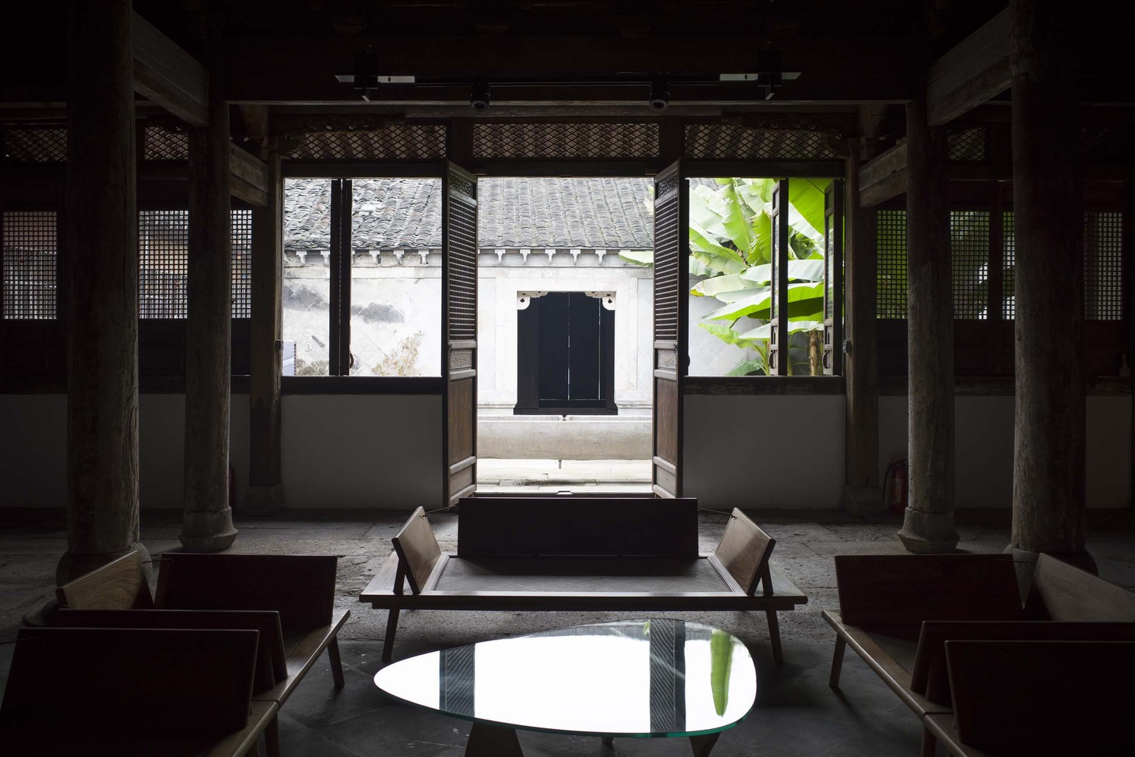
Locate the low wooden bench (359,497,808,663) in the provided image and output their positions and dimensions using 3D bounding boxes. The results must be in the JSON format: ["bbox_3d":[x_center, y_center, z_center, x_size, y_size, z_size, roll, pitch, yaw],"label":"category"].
[{"bbox_3d":[0.068,1.000,4.570,2.060,0.600,1.000,0,1,0],"label":"low wooden bench"}]

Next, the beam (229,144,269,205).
[{"bbox_3d":[-2.596,-1.606,6.888,0.124,0.350,1.133,0,2,0],"label":"beam"}]

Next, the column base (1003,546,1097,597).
[{"bbox_3d":[2.655,1.087,4.854,0.515,0.335,0.515,0,2,0],"label":"column base"}]

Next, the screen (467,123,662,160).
[{"bbox_3d":[-0.015,-2.041,7.579,1.627,0.325,0.051,0,2,0],"label":"screen"}]

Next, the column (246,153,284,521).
[{"bbox_3d":[-2.588,-0.409,7.556,0.304,3.111,0.304,0,2,0],"label":"column"}]

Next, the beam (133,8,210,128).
[{"bbox_3d":[-2.556,-1.921,5.497,0.134,0.371,1.288,0,2,0],"label":"beam"}]

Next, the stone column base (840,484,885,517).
[{"bbox_3d":[2.644,1.096,7.900,0.390,0.270,0.370,0,1,0],"label":"stone column base"}]

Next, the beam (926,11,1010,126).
[{"bbox_3d":[2.690,-1.990,5.770,0.200,0.460,1.200,0,1,0],"label":"beam"}]

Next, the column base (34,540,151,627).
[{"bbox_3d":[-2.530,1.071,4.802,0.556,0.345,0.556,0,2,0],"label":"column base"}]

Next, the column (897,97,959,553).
[{"bbox_3d":[2.660,-0.410,6.500,0.430,3.420,0.430,0,1,0],"label":"column"}]

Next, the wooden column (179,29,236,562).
[{"bbox_3d":[-2.640,-0.690,6.500,0.420,3.950,0.420,0,1,0],"label":"wooden column"}]

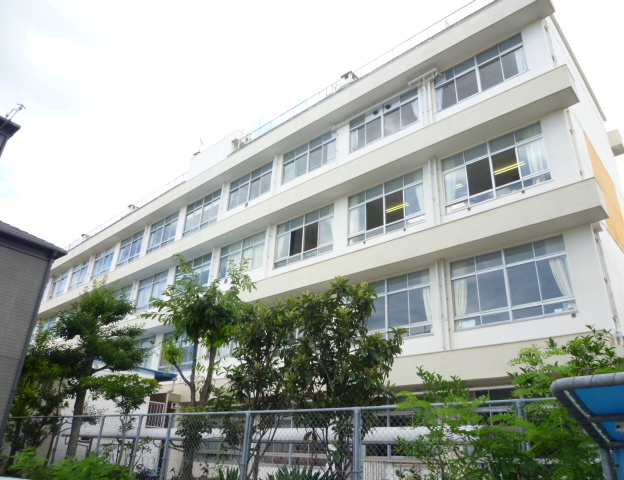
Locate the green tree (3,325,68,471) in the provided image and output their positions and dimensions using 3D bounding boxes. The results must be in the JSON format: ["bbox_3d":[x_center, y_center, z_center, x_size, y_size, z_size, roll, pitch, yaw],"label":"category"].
[{"bbox_3d":[-8.788,5.037,15.225,2.200,5.557,2.200,16,-28,-25],"label":"green tree"}]

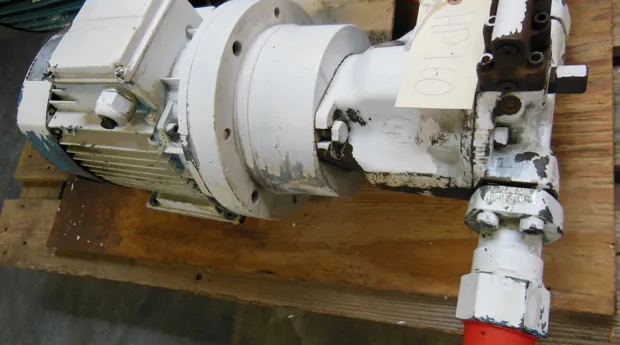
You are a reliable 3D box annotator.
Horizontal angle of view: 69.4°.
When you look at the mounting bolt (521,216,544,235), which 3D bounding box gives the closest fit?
[{"bbox_3d":[0.163,0.039,0.328,0.018,0.018,0.008,5,66,28],"label":"mounting bolt"}]

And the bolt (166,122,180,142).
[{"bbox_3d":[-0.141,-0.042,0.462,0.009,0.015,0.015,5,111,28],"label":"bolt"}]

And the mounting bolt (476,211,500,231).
[{"bbox_3d":[0.136,0.037,0.342,0.018,0.018,0.008,5,66,28],"label":"mounting bolt"}]

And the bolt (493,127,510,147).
[{"bbox_3d":[0.150,-0.028,0.350,0.011,0.015,0.015,5,111,28],"label":"bolt"}]

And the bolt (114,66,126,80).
[{"bbox_3d":[-0.178,-0.094,0.421,0.010,0.005,0.010,5,66,28],"label":"bolt"}]

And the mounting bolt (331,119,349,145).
[{"bbox_3d":[0.028,-0.037,0.411,0.008,0.018,0.019,5,111,28],"label":"mounting bolt"}]

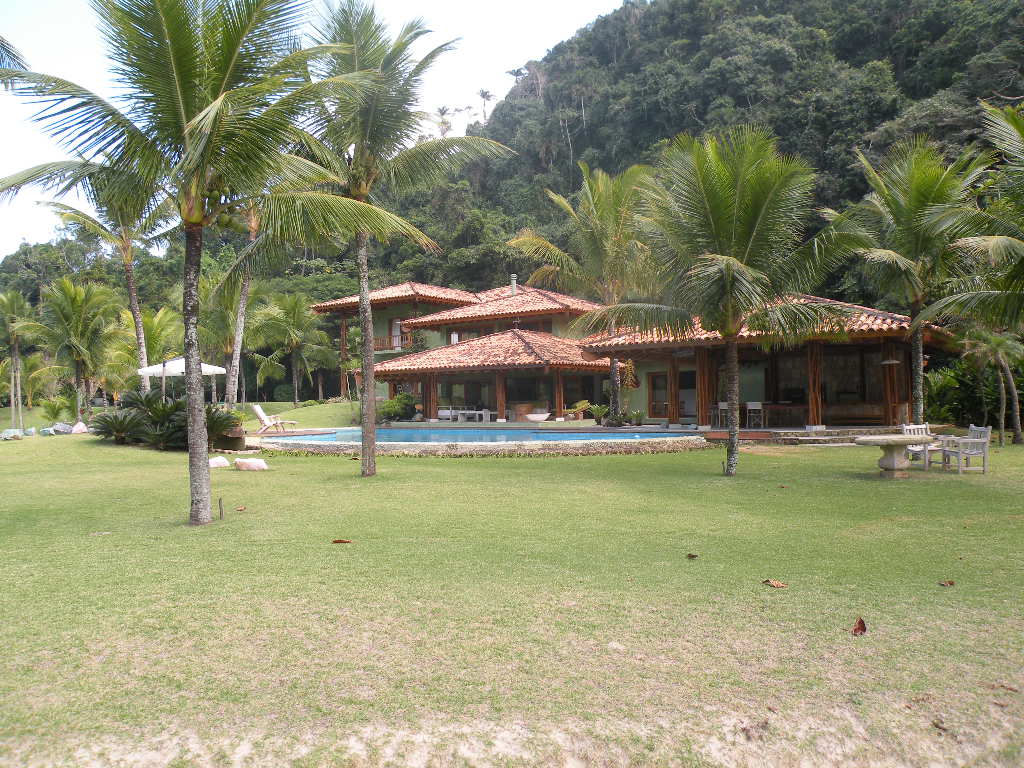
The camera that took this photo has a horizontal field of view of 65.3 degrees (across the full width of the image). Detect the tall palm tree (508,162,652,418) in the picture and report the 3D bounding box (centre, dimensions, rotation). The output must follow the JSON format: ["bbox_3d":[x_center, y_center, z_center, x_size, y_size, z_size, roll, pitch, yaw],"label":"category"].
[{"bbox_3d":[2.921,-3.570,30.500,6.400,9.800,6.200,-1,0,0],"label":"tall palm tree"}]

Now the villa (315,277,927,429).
[{"bbox_3d":[3.256,-2.220,39.400,33.000,8.100,15.000,-1,-1,40],"label":"villa"}]

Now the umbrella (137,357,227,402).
[{"bbox_3d":[-12.828,0.388,31.000,3.400,2.900,3.400,0,-1,-22],"label":"umbrella"}]

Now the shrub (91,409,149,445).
[{"bbox_3d":[-13.907,1.506,28.300,1.950,1.300,1.950,0,-1,-26],"label":"shrub"}]

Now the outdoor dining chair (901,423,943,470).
[{"bbox_3d":[8.228,1.248,15.950,0.600,0.890,0.600,0,-1,-42],"label":"outdoor dining chair"}]

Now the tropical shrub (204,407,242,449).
[{"bbox_3d":[-8.940,1.322,24.000,1.500,1.350,1.500,-1,0,0],"label":"tropical shrub"}]

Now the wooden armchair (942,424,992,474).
[{"bbox_3d":[8.773,1.263,15.400,0.620,0.900,0.620,-1,-1,-8],"label":"wooden armchair"}]

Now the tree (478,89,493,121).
[{"bbox_3d":[-7.631,-80.199,230.000,4.600,10.000,4.600,-1,-1,0],"label":"tree"}]

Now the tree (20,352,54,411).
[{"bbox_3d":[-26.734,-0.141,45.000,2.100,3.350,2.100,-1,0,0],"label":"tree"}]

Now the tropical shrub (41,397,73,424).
[{"bbox_3d":[-21.055,1.251,37.000,1.550,1.350,1.500,-1,0,0],"label":"tropical shrub"}]

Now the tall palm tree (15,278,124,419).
[{"bbox_3d":[-22.940,-1.793,41.500,5.200,7.300,5.200,0,-1,-29],"label":"tall palm tree"}]

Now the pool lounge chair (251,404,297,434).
[{"bbox_3d":[-8.012,1.183,27.000,1.500,0.950,0.650,-1,0,16],"label":"pool lounge chair"}]

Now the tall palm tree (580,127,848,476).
[{"bbox_3d":[3.859,-1.549,15.000,5.200,6.600,4.900,-1,0,0],"label":"tall palm tree"}]

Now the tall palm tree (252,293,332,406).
[{"bbox_3d":[-13.466,-2.117,49.000,5.000,7.000,5.000,-1,-1,-15],"label":"tall palm tree"}]

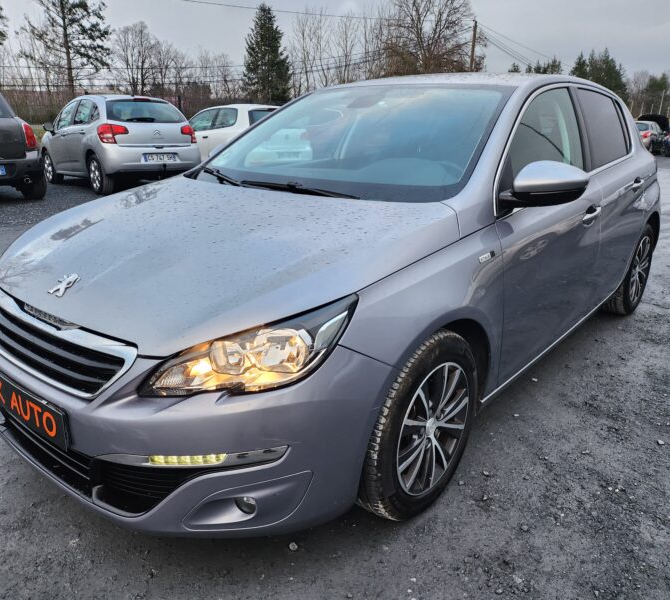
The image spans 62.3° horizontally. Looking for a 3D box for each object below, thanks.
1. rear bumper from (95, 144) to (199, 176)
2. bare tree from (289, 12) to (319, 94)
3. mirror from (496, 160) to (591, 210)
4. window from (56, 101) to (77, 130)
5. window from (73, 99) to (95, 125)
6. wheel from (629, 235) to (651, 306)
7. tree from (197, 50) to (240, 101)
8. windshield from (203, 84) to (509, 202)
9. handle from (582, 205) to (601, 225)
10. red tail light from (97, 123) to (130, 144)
[{"bbox_3d":[-2.816,-2.186,8.675,1.660,0.480,0.500,-14,22,-38],"label":"rear bumper"},{"bbox_3d":[-1.889,-13.382,33.463,1.900,7.500,1.900,-1,18,-3],"label":"bare tree"},{"bbox_3d":[0.735,-0.411,1.929,0.250,0.160,0.180,15,23,38],"label":"mirror"},{"bbox_3d":[-4.564,-3.129,9.427,0.130,0.450,0.950,-14,22,-38],"label":"window"},{"bbox_3d":[-3.904,-2.946,8.695,0.120,0.400,0.900,-14,22,-38],"label":"window"},{"bbox_3d":[1.970,-0.213,3.708,0.150,0.435,0.435,14,22,38],"label":"wheel"},{"bbox_3d":[-9.445,-16.796,44.151,3.400,5.700,3.400,0,17,0],"label":"tree"},{"bbox_3d":[0.024,-0.726,2.419,1.420,0.160,0.970,15,51,38],"label":"windshield"},{"bbox_3d":[1.159,-0.387,2.502,0.050,0.065,0.210,15,23,38],"label":"handle"},{"bbox_3d":[-3.308,-2.486,8.316,0.390,0.280,0.220,-9,19,-29],"label":"red tail light"}]

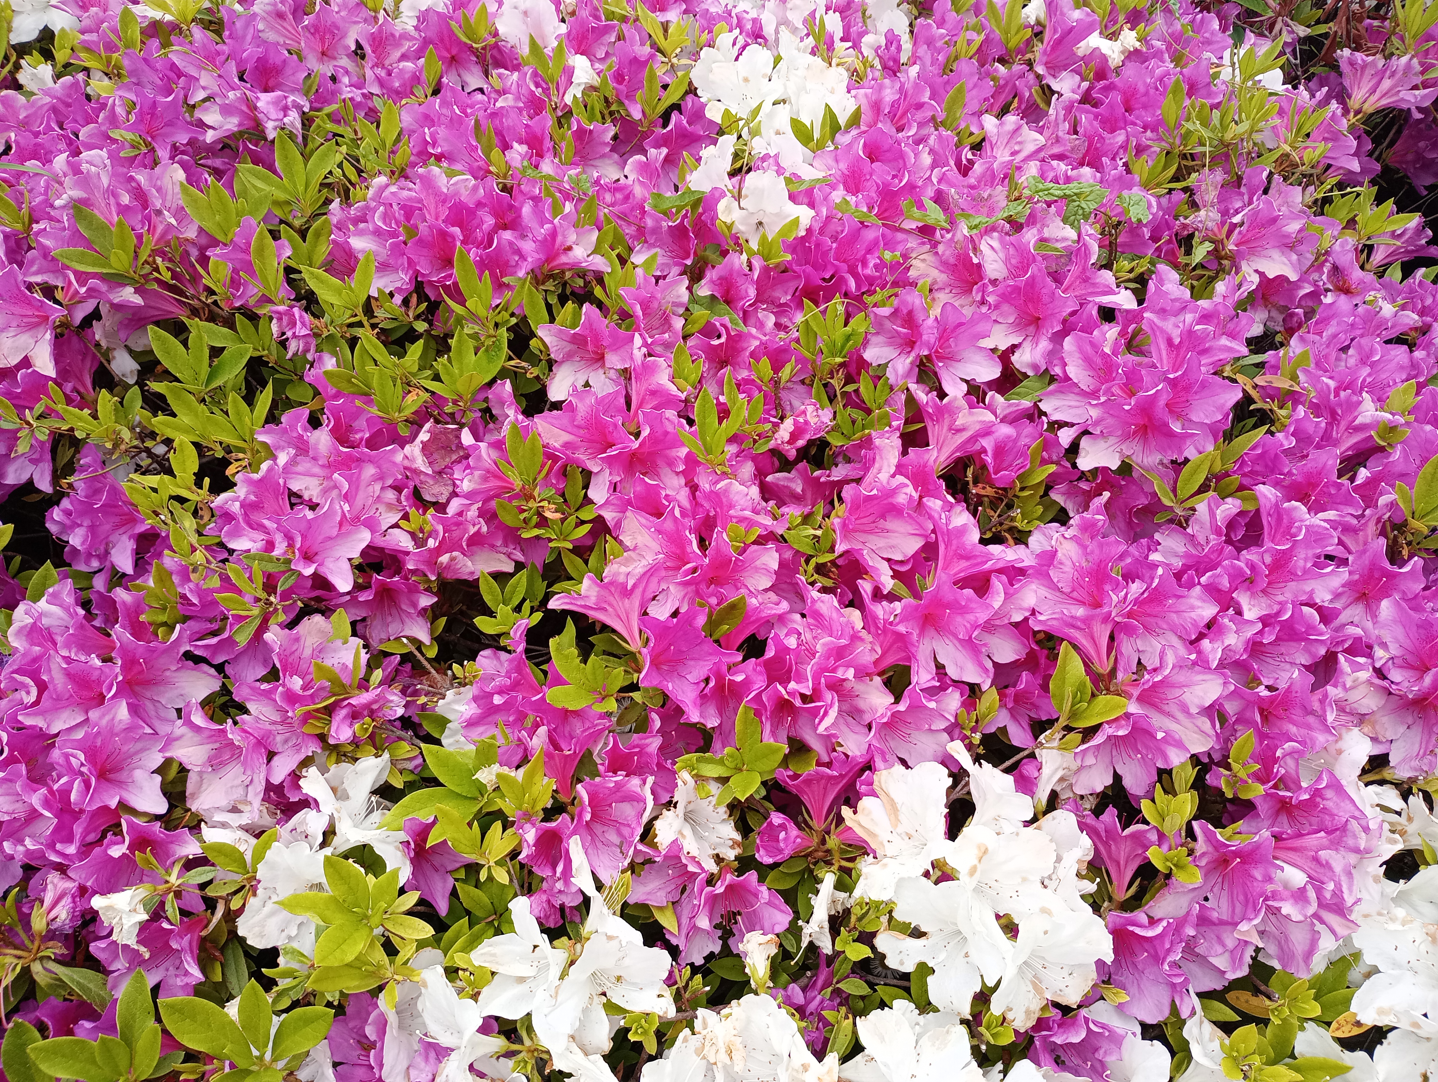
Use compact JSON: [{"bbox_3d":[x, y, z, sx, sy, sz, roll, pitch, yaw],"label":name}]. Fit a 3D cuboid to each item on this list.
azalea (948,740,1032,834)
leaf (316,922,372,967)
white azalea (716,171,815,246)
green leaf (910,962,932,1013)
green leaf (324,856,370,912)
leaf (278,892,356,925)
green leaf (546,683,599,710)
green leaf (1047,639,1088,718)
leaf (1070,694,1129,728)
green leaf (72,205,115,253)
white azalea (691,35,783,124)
[{"bbox_3d":[0.152,0.139,0.653,0.052,0.052,0.050,24,54,19],"label":"azalea"},{"bbox_3d":[-0.212,0.230,0.662,0.026,0.009,0.040,37,39,17],"label":"leaf"},{"bbox_3d":[0.035,-0.246,0.865,0.072,0.057,0.048,-1,15,-3],"label":"white azalea"},{"bbox_3d":[0.109,0.239,0.625,0.012,0.007,0.028,-2,84,0],"label":"green leaf"},{"bbox_3d":[-0.215,0.199,0.673,0.025,0.009,0.041,-40,86,-12],"label":"green leaf"},{"bbox_3d":[-0.202,0.186,0.590,0.043,0.009,0.017,12,64,-6],"label":"leaf"},{"bbox_3d":[-0.088,0.094,0.700,0.032,0.007,0.015,2,62,-8],"label":"green leaf"},{"bbox_3d":[0.204,0.080,0.680,0.022,0.010,0.045,-2,81,-6],"label":"green leaf"},{"bbox_3d":[0.219,0.098,0.670,0.035,0.009,0.017,-21,67,9],"label":"leaf"},{"bbox_3d":[-0.460,-0.229,0.860,0.022,0.009,0.048,-43,99,-23],"label":"green leaf"},{"bbox_3d":[0.016,-0.437,1.100,0.082,0.080,0.052,6,6,5],"label":"white azalea"}]

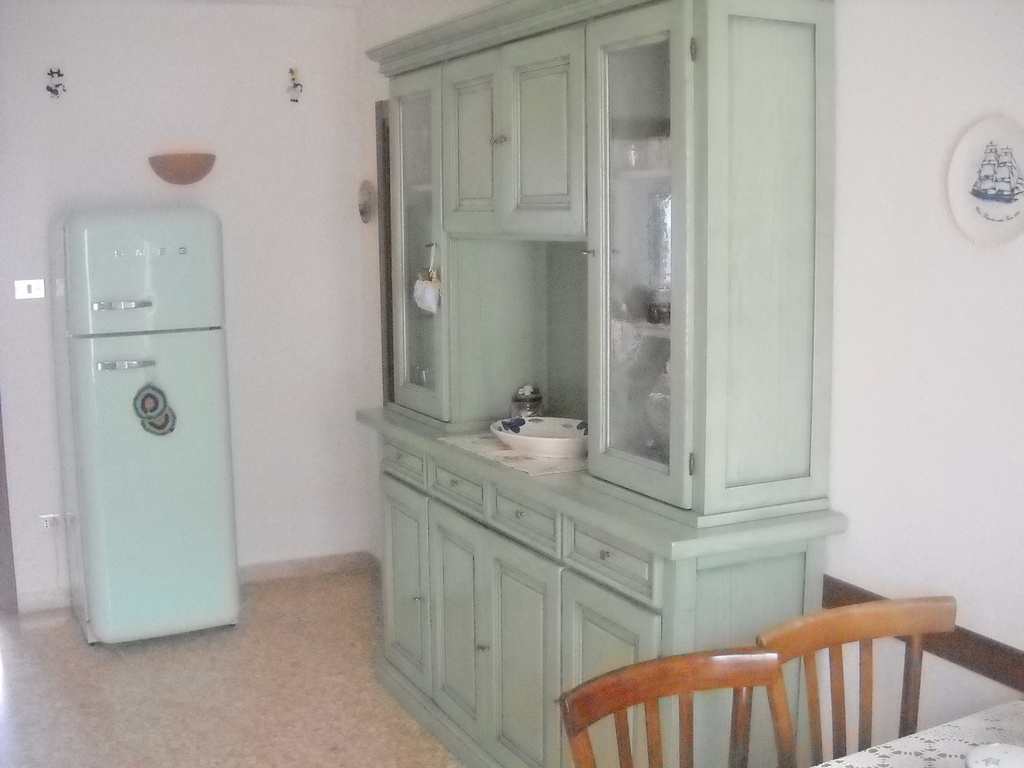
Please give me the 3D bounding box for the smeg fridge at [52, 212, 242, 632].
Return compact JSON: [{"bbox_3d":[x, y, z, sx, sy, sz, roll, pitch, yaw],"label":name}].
[{"bbox_3d":[-1.520,0.150,5.048,0.600,1.710,0.670,-4,9,-26],"label":"smeg fridge"}]

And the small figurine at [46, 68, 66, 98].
[{"bbox_3d":[-1.888,-1.246,5.029,0.078,0.122,0.022,-4,9,-25],"label":"small figurine"}]

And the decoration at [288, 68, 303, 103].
[{"bbox_3d":[-0.973,-1.341,5.449,0.064,0.149,0.022,-4,9,-25],"label":"decoration"}]

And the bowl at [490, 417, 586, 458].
[{"bbox_3d":[0.111,0.166,3.662,0.330,0.072,0.390,-4,9,-26],"label":"bowl"}]

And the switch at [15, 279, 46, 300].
[{"bbox_3d":[-2.021,-0.397,5.087,0.117,0.078,0.012,-4,9,-25],"label":"switch"}]

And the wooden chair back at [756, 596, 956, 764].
[{"bbox_3d":[0.761,0.924,2.293,0.490,0.900,0.500,-5,9,-27],"label":"wooden chair back"}]

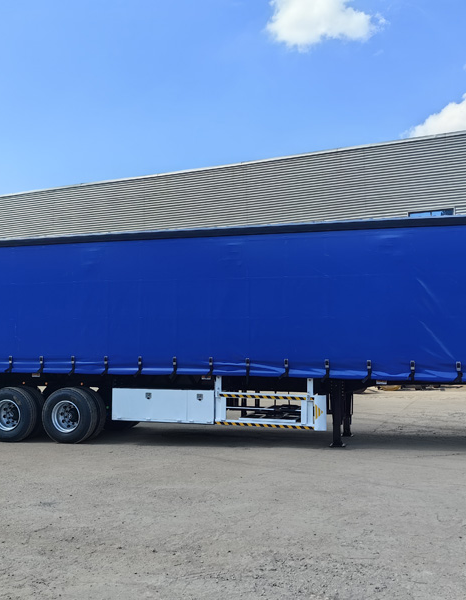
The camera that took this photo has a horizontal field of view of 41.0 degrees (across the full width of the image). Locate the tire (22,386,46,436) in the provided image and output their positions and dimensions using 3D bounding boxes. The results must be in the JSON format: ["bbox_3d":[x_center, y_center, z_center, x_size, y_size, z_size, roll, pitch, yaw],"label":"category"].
[{"bbox_3d":[-4.257,2.271,12.576,1.070,1.065,0.300,-2,-3,17],"label":"tire"}]

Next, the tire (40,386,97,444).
[{"bbox_3d":[-3.100,2.200,11.875,1.070,1.065,0.300,-2,-3,17],"label":"tire"}]

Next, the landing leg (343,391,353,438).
[{"bbox_3d":[2.227,2.108,12.231,0.250,1.120,0.200,-2,-3,17],"label":"landing leg"}]

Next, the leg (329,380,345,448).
[{"bbox_3d":[1.782,1.943,10.732,0.250,1.150,0.200,-2,-3,17],"label":"leg"}]

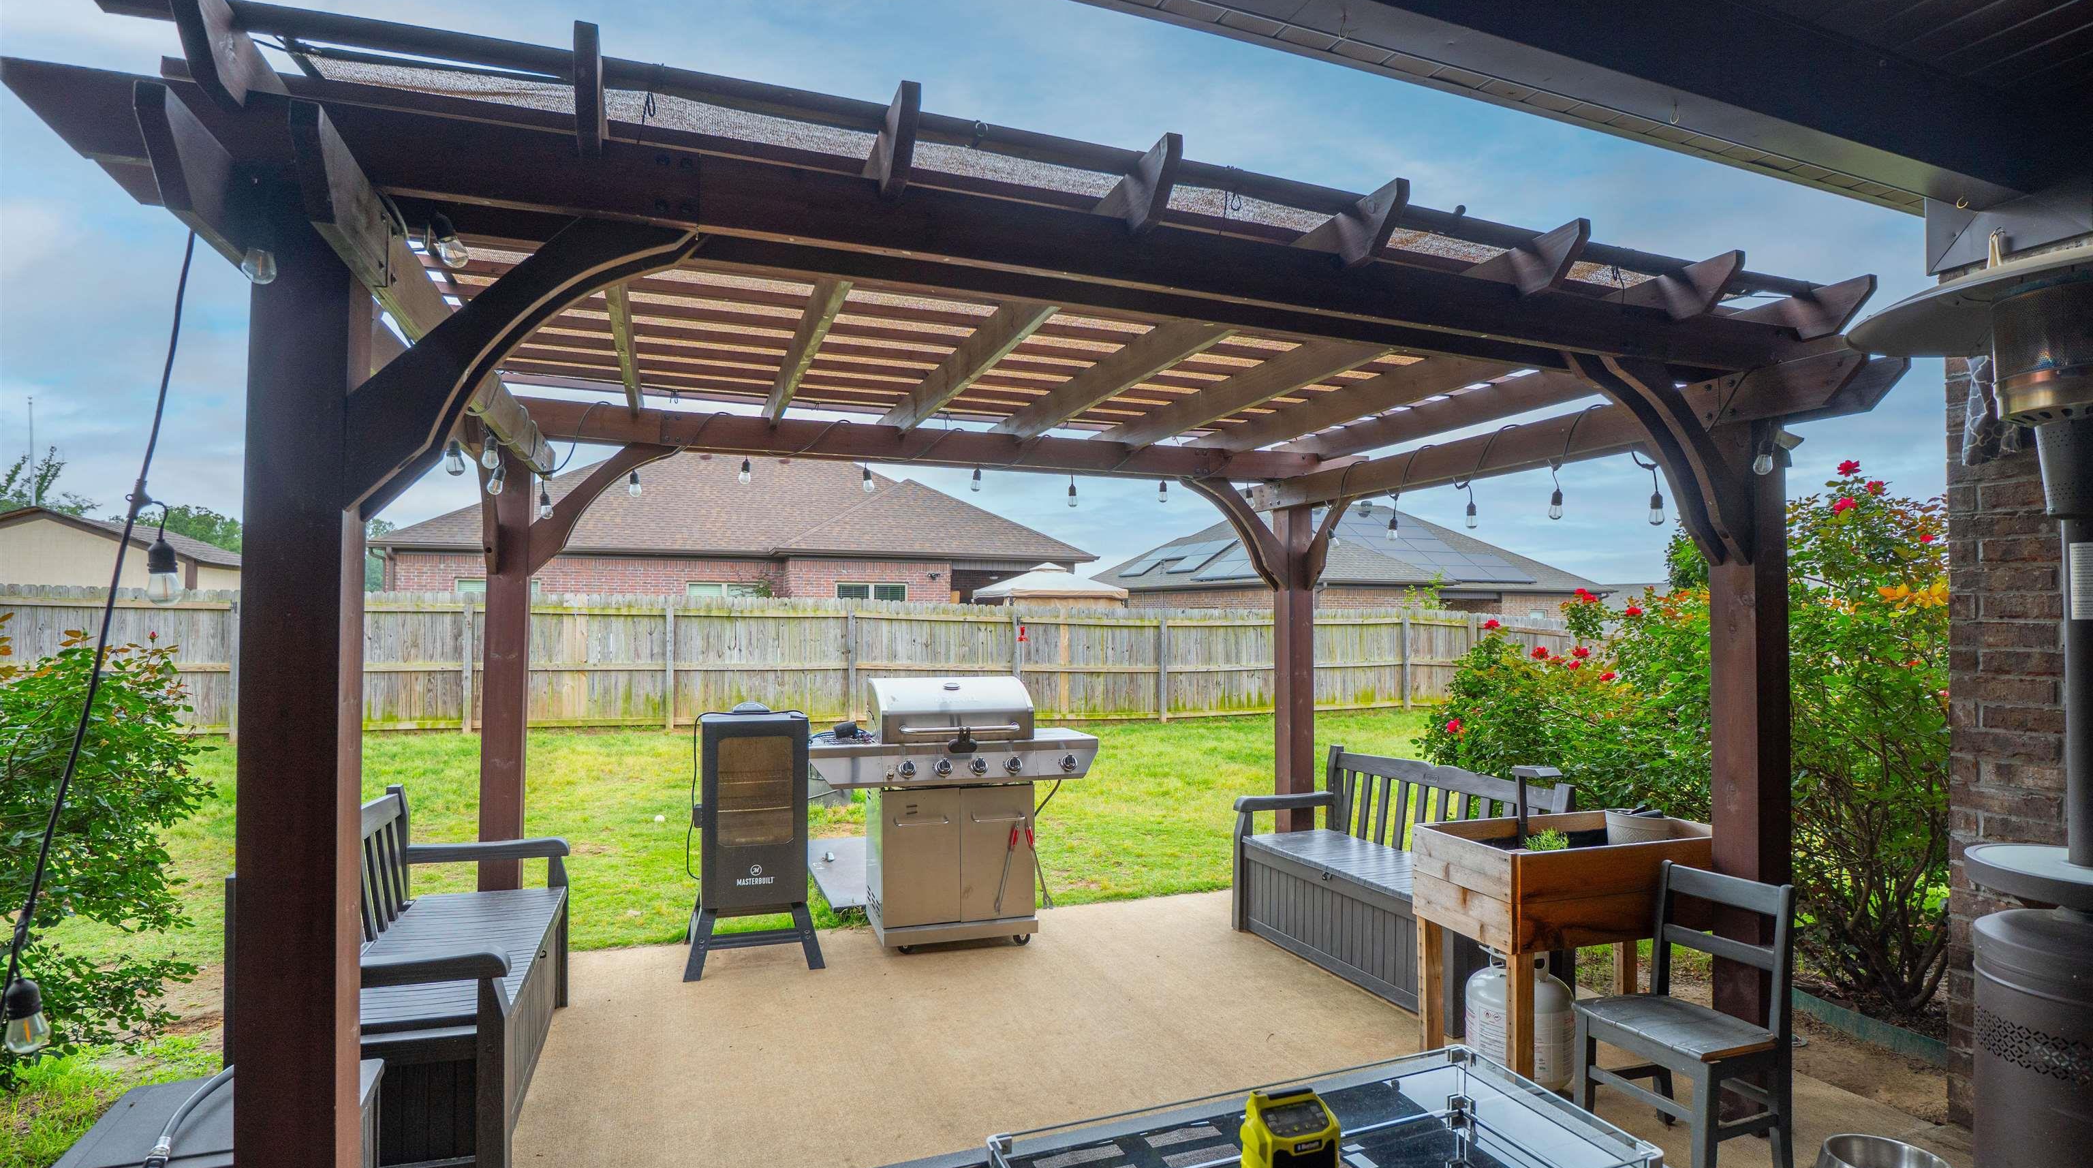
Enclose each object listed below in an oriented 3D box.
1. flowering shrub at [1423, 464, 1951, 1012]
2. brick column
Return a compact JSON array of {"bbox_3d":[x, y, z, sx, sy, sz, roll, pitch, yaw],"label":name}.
[{"bbox_3d":[2.999,0.614,4.088,1.400,2.000,2.600,1,-1,-21],"label":"flowering shrub"},{"bbox_3d":[2.885,0.346,2.593,0.420,2.470,0.420,1,-1,-21],"label":"brick column"}]

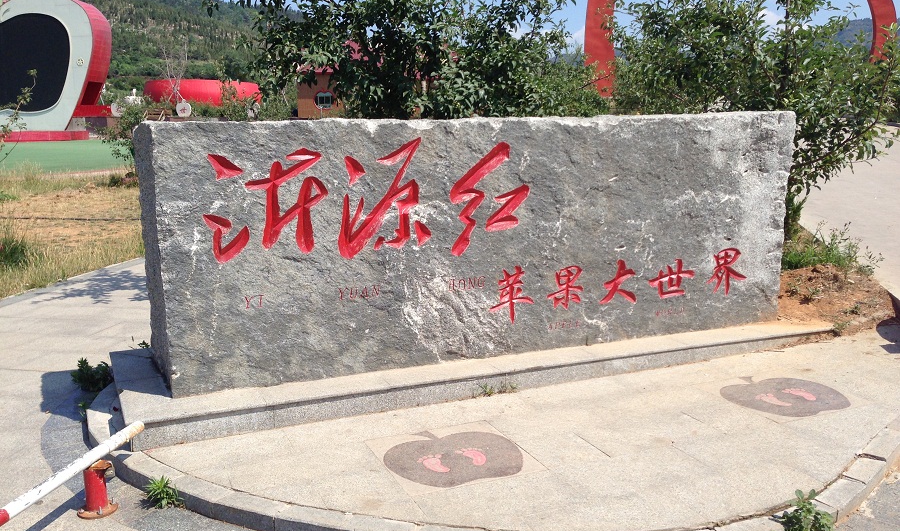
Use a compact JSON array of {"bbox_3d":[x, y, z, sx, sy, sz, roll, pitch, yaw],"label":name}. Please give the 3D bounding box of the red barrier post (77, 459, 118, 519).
[{"bbox_3d":[-1.353,0.850,3.283,0.152,0.192,0.152,0,11,0],"label":"red barrier post"}]

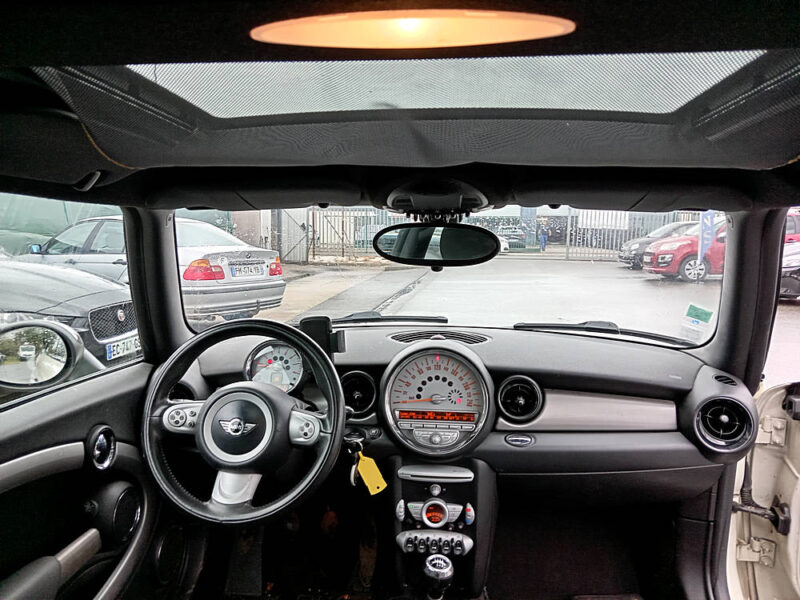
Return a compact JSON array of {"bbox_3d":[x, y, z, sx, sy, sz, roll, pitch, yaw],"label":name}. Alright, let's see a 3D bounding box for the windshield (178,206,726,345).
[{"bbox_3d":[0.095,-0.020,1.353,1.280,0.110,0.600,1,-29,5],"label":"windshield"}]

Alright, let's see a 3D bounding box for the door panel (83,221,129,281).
[{"bbox_3d":[-3.546,-0.412,7.090,1.000,1.060,0.200,4,7,27],"label":"door panel"}]

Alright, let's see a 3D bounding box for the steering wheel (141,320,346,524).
[{"bbox_3d":[-0.284,0.222,1.083,0.375,0.375,0.110,1,-19,5],"label":"steering wheel"}]

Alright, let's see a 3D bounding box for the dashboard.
[{"bbox_3d":[0.099,0.225,1.441,1.380,0.300,0.420,1,6,5],"label":"dashboard"}]

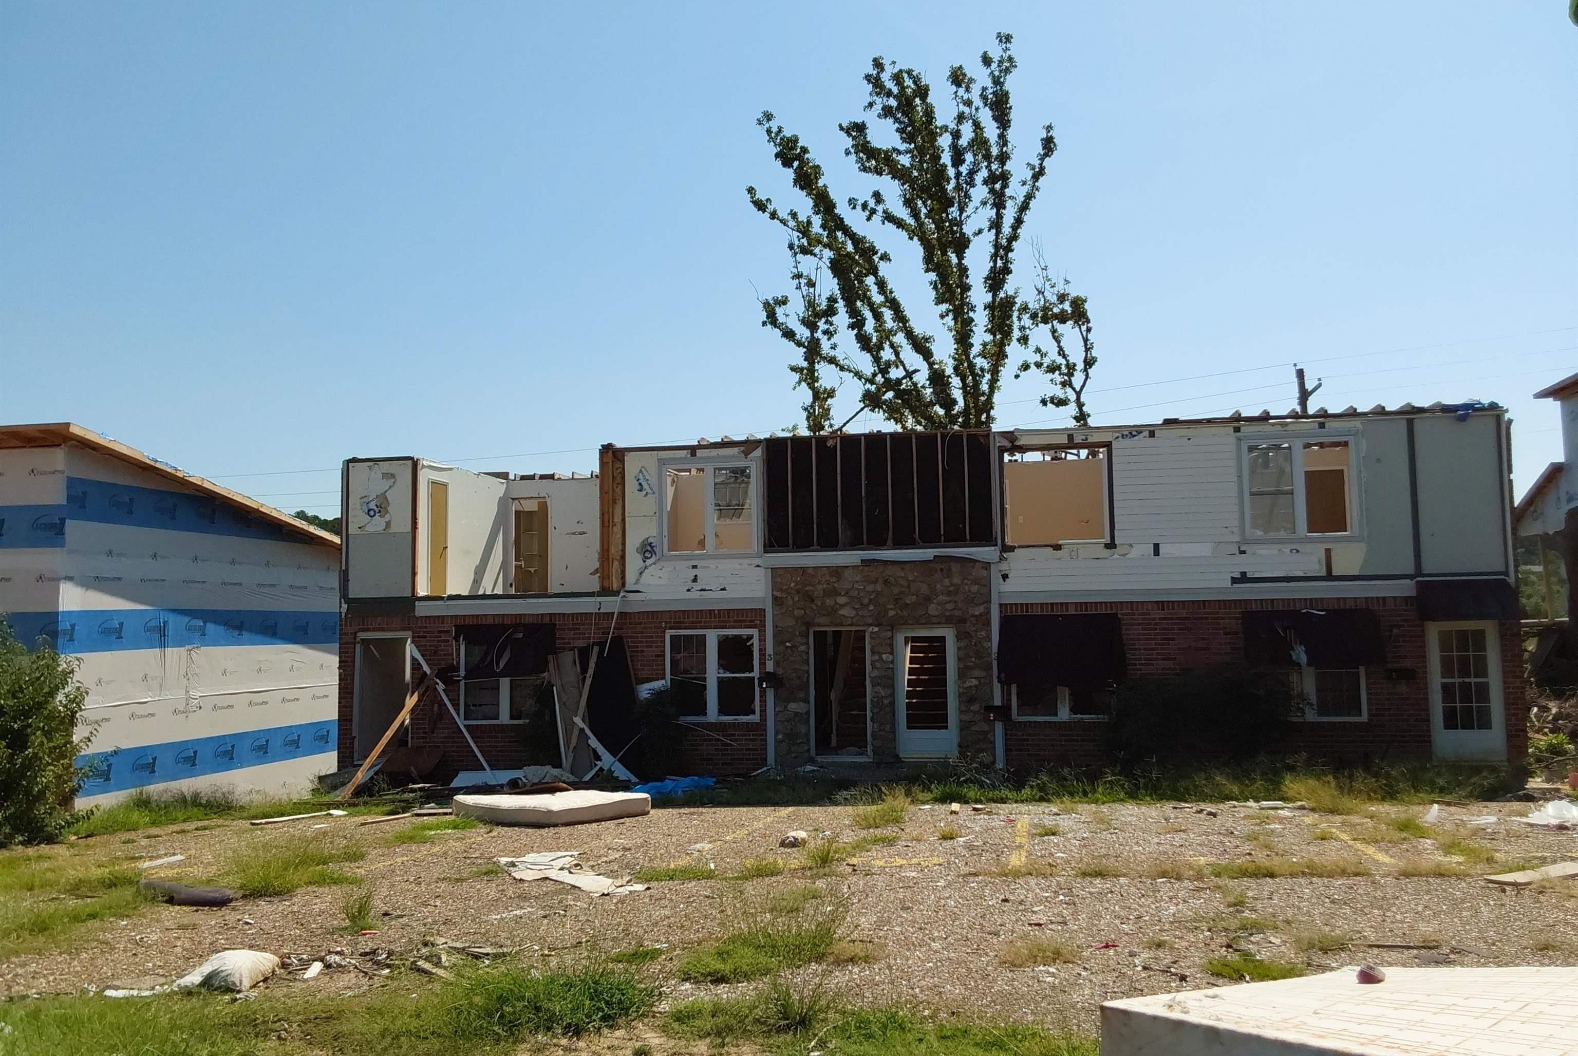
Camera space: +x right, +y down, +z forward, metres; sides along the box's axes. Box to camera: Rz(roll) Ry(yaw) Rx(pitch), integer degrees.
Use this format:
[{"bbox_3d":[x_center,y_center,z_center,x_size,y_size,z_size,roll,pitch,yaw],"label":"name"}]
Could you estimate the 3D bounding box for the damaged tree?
[{"bbox_3d":[3.574,-4.192,33.901,9.233,18.492,8.494,-1,-4,0],"label":"damaged tree"}]

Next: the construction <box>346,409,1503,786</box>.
[{"bbox_3d":[2.199,1.499,24.380,18.622,5.470,9.000,-2,-4,11],"label":"construction"}]

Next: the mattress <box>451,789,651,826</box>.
[{"bbox_3d":[-2.841,3.329,15.257,1.930,0.210,1.410,-6,-8,41],"label":"mattress"}]

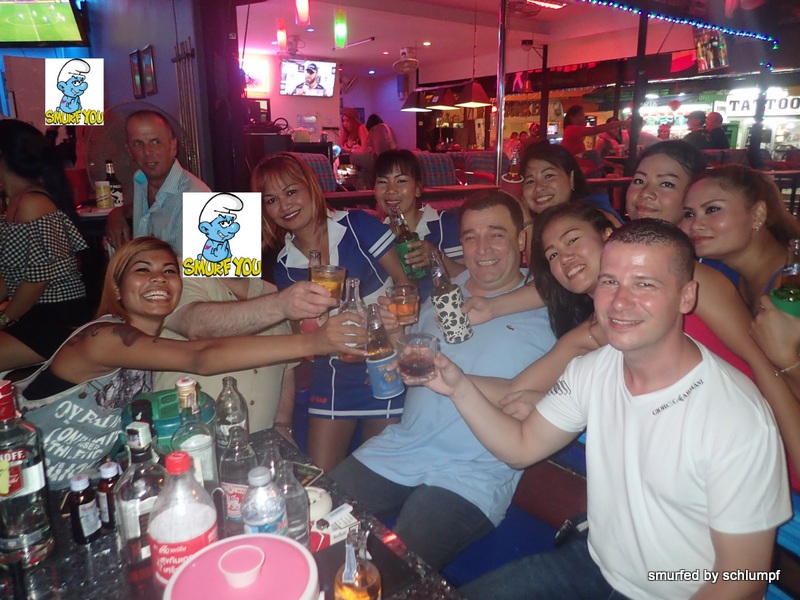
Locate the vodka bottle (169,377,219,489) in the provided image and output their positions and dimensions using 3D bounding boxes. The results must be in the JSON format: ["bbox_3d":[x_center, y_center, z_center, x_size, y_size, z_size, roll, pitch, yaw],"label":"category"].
[{"bbox_3d":[-0.339,0.277,0.959,0.077,0.298,0.077,0,13,0],"label":"vodka bottle"}]

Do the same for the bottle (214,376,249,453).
[{"bbox_3d":[-0.357,0.272,1.240,0.064,0.222,0.064,-5,15,-17],"label":"bottle"}]

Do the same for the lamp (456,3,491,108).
[{"bbox_3d":[0.780,-2.583,6.084,0.280,1.008,0.280,-10,16,-35],"label":"lamp"}]

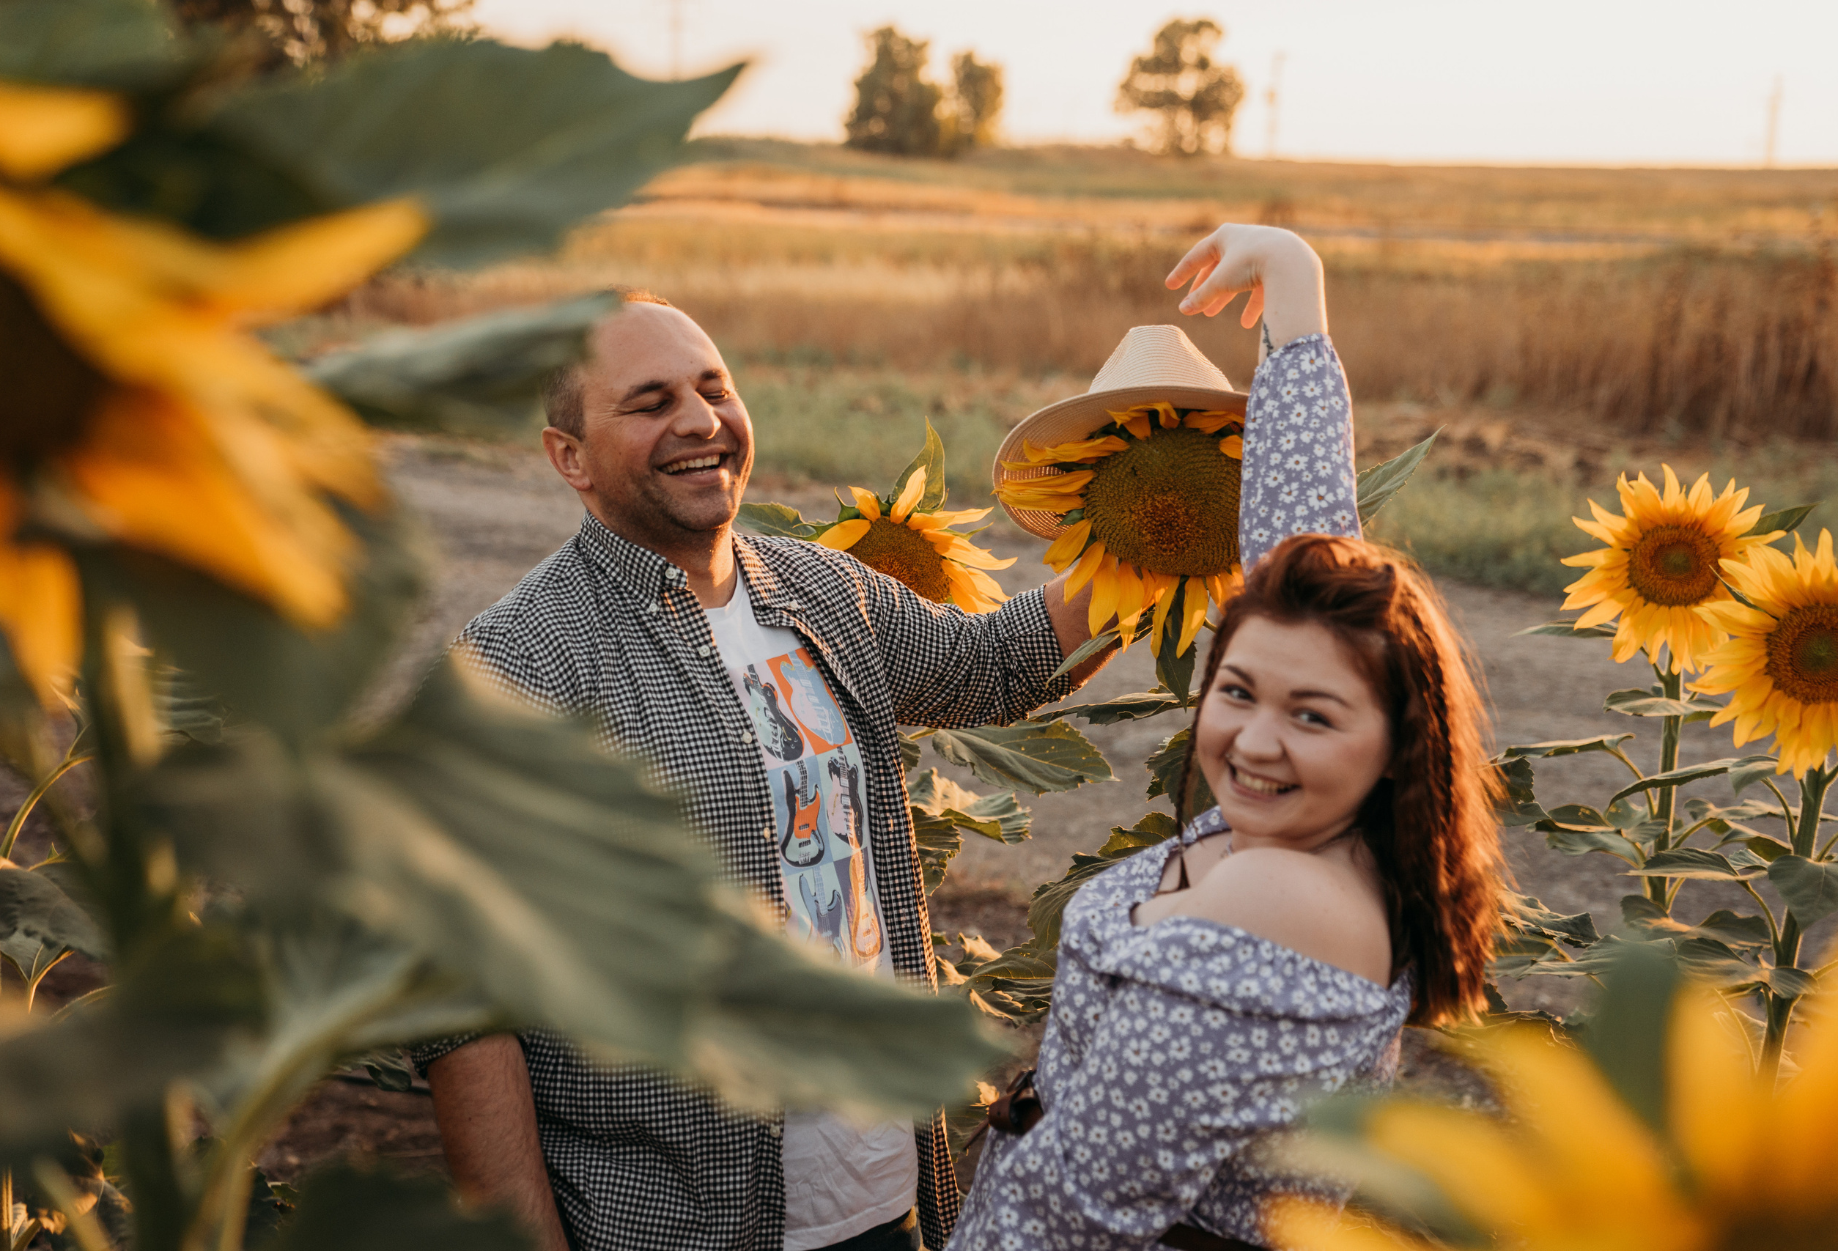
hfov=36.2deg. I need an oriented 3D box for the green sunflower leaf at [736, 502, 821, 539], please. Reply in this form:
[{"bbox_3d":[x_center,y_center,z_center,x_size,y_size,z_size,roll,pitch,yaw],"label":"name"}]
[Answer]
[{"bbox_3d":[-0.147,-0.105,2.860,0.095,0.030,0.065,8,22,7],"label":"green sunflower leaf"}]

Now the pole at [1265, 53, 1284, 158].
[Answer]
[{"bbox_3d":[28.362,-41.456,225.000,0.900,8.400,0.500,2,9,0],"label":"pole"}]

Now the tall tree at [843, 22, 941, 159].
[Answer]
[{"bbox_3d":[-1.778,-36.995,195.000,6.800,9.200,6.500,2,9,0],"label":"tall tree"}]

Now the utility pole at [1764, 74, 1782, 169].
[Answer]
[{"bbox_3d":[74.337,-43.866,245.000,0.900,8.100,0.500,2,9,0],"label":"utility pole"}]

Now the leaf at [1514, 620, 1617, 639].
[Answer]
[{"bbox_3d":[0.727,0.005,3.140,0.120,0.020,0.085,1,9,-6],"label":"leaf"}]

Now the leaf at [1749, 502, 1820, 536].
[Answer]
[{"bbox_3d":[0.970,-0.118,3.170,0.100,0.030,0.070,-14,23,-16],"label":"leaf"}]

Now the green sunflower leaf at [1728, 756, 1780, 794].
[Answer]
[{"bbox_3d":[0.882,0.158,2.970,0.050,0.030,0.055,24,40,30],"label":"green sunflower leaf"}]

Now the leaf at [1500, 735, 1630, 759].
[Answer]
[{"bbox_3d":[0.707,0.133,3.080,0.140,0.025,0.085,0,9,-9],"label":"leaf"}]

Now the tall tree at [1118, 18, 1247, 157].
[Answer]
[{"bbox_3d":[18.080,-37.248,195.000,8.900,9.600,8.500,2,9,0],"label":"tall tree"}]

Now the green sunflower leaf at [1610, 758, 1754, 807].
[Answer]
[{"bbox_3d":[0.809,0.165,2.980,0.150,0.035,0.085,-11,9,-8],"label":"green sunflower leaf"}]

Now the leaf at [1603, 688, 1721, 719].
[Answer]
[{"bbox_3d":[0.812,0.085,3.070,0.115,0.025,0.100,6,10,26],"label":"leaf"}]

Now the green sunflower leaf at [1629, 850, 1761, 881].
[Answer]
[{"bbox_3d":[0.824,0.255,3.000,0.135,0.028,0.085,0,9,-12],"label":"green sunflower leaf"}]

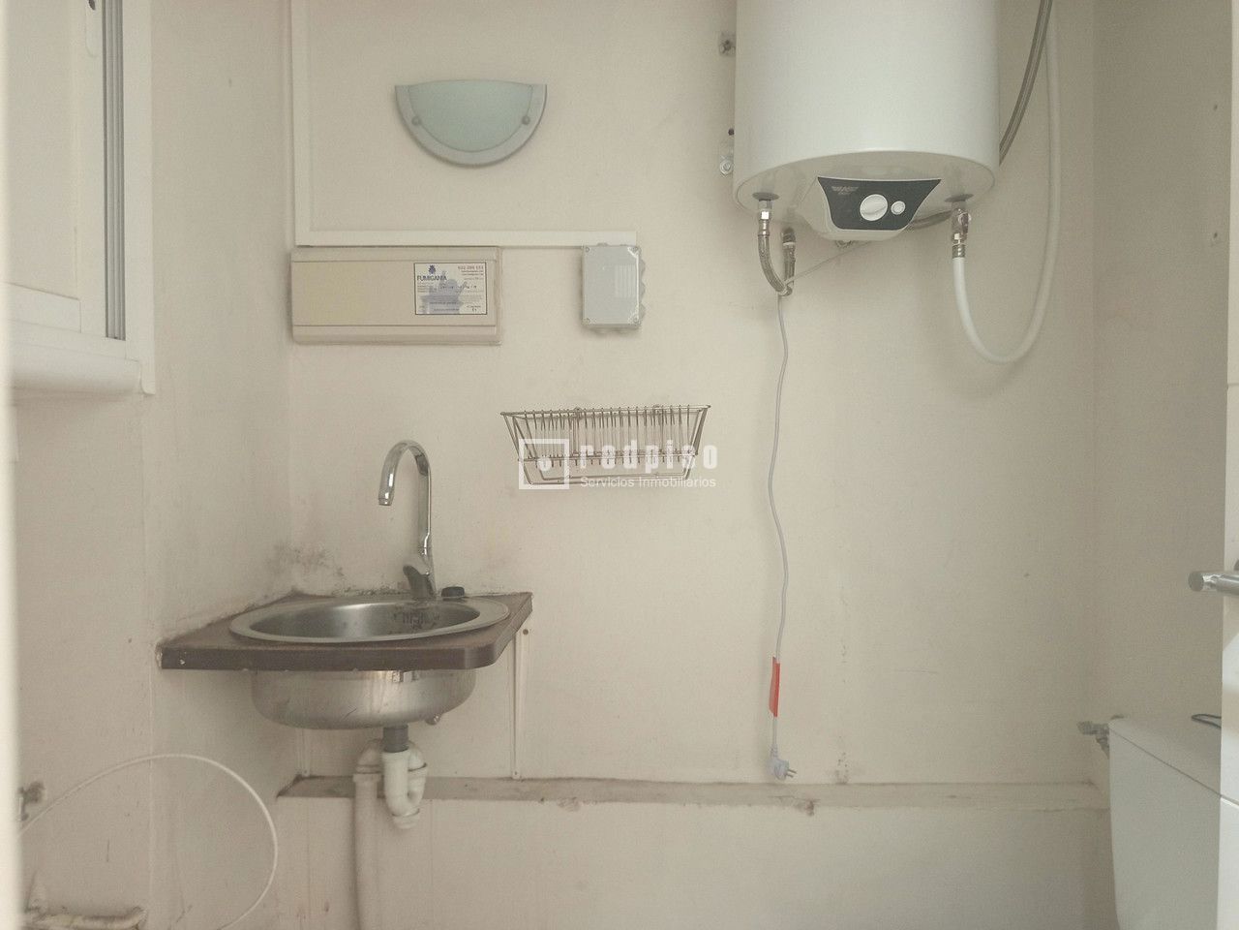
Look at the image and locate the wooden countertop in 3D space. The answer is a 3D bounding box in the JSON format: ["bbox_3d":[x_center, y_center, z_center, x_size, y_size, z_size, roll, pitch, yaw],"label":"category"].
[{"bbox_3d":[-0.423,0.282,1.505,0.489,0.034,0.484,0,1,0],"label":"wooden countertop"}]

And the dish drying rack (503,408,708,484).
[{"bbox_3d":[-0.020,-0.032,1.605,0.360,0.130,0.250,-2,1,1],"label":"dish drying rack"}]

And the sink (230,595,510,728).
[{"bbox_3d":[-0.433,0.341,1.521,0.475,0.162,0.475,0,1,0],"label":"sink"}]

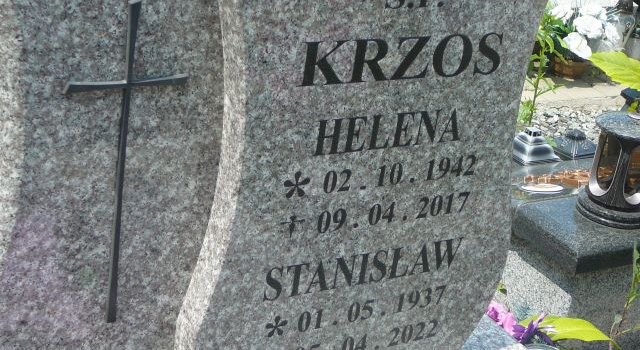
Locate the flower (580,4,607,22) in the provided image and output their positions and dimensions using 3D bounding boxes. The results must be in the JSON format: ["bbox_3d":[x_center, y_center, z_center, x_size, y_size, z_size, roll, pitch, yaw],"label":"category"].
[{"bbox_3d":[1.028,-0.607,4.100,0.098,0.080,0.085,12,23,12],"label":"flower"}]

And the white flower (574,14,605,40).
[{"bbox_3d":[0.996,-0.545,4.030,0.108,0.090,0.090,12,23,12],"label":"white flower"}]

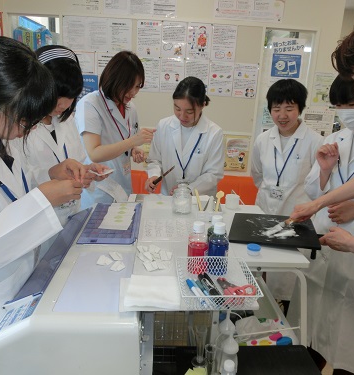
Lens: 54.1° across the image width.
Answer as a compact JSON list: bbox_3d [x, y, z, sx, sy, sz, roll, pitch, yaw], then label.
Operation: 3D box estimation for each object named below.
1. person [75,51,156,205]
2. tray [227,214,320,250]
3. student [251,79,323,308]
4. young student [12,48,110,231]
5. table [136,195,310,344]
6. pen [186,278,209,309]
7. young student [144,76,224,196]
[{"bbox_3d":[-0.328,0.148,1.724,0.430,1.550,0.410,15,18,39],"label":"person"},{"bbox_3d":[0.367,0.164,1.317,0.310,0.025,0.300,5,14,9],"label":"tray"},{"bbox_3d":[0.541,0.203,1.820,0.400,1.480,0.290,9,16,23],"label":"student"},{"bbox_3d":[-0.477,0.245,1.379,0.430,1.520,0.410,14,18,37],"label":"young student"},{"bbox_3d":[0.115,0.600,1.395,0.540,0.880,0.960,2,14,-4],"label":"table"},{"bbox_3d":[0.051,0.264,0.857,0.014,0.014,0.138,-4,16,-24],"label":"pen"},{"bbox_3d":[0.028,0.150,1.926,0.410,1.480,0.360,5,14,8],"label":"young student"}]

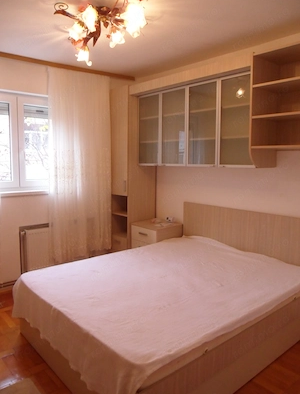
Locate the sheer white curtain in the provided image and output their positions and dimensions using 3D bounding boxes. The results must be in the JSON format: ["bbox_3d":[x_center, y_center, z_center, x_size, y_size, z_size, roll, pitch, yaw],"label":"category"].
[{"bbox_3d":[-0.873,-0.359,3.986,0.840,2.340,0.120,-6,10,-40],"label":"sheer white curtain"}]

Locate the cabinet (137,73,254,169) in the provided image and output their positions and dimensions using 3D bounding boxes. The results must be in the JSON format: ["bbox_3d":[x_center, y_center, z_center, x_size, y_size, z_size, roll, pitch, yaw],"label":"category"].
[{"bbox_3d":[0.494,-0.754,3.461,0.297,0.862,1.598,-6,10,-40],"label":"cabinet"}]

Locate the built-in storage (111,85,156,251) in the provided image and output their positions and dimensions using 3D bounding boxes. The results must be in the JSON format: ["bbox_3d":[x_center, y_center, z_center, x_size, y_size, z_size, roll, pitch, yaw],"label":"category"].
[{"bbox_3d":[-0.256,-0.227,4.299,0.447,2.352,0.517,-6,10,-40],"label":"built-in storage"}]

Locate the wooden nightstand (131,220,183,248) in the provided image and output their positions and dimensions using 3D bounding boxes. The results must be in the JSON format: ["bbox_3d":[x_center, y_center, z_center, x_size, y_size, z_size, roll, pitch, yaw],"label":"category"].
[{"bbox_3d":[0.087,0.672,3.979,0.473,0.656,0.502,-6,10,-40],"label":"wooden nightstand"}]

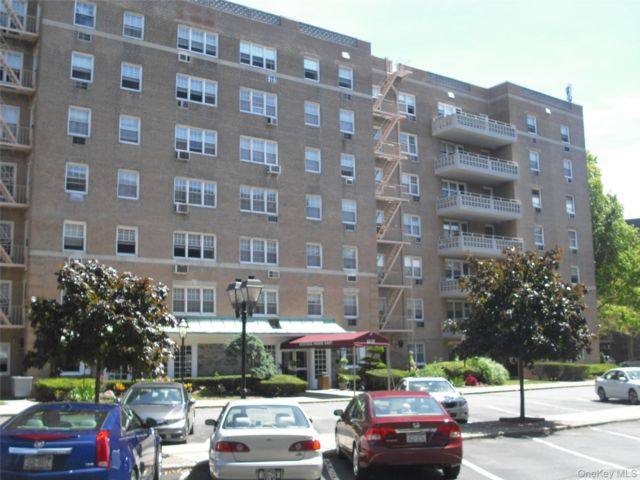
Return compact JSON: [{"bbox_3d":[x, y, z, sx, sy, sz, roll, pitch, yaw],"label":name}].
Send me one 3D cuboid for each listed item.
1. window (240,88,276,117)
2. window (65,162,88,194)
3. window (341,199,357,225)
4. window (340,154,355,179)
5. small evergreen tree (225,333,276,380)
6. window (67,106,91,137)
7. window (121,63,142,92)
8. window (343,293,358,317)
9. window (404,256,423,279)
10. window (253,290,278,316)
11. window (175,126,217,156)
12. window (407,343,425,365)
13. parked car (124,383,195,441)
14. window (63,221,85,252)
[{"bbox_3d":[-3.476,-7.809,40.247,2.374,1.431,0.150,5,-11,-33],"label":"window"},{"bbox_3d":[-11.565,-2.915,33.522,1.038,1.418,0.150,5,-11,-33],"label":"window"},{"bbox_3d":[1.764,-1.681,41.957,1.032,1.418,0.150,5,-11,-33],"label":"window"},{"bbox_3d":[1.693,-4.355,41.644,1.058,1.388,0.150,5,-11,-33],"label":"window"},{"bbox_3d":[-3.360,5.980,34.000,2.500,3.000,2.400,-1,-10,0],"label":"small evergreen tree"},{"bbox_3d":[-11.744,-5.767,34.416,1.057,1.431,0.150,5,-11,-33],"label":"window"},{"bbox_3d":[-9.419,-8.159,35.165,1.010,1.360,0.150,5,-11,-32],"label":"window"},{"bbox_3d":[1.828,3.859,41.266,1.061,1.384,0.150,5,-11,-33],"label":"window"},{"bbox_3d":[6.211,1.832,46.573,1.476,1.409,0.150,5,-11,-33],"label":"window"},{"bbox_3d":[-3.241,3.364,37.735,2.352,1.418,0.150,5,-11,-33],"label":"window"},{"bbox_3d":[-6.420,-5.160,36.595,2.300,1.370,0.150,5,-11,-32],"label":"window"},{"bbox_3d":[6.295,7.451,45.647,1.476,1.390,0.150,5,-11,-33],"label":"window"},{"bbox_3d":[-4.300,4.486,18.600,1.780,1.440,4.500,0,-10,-8],"label":"parked car"},{"bbox_3d":[-11.508,-0.142,32.904,1.035,1.384,0.150,5,-11,-33],"label":"window"}]

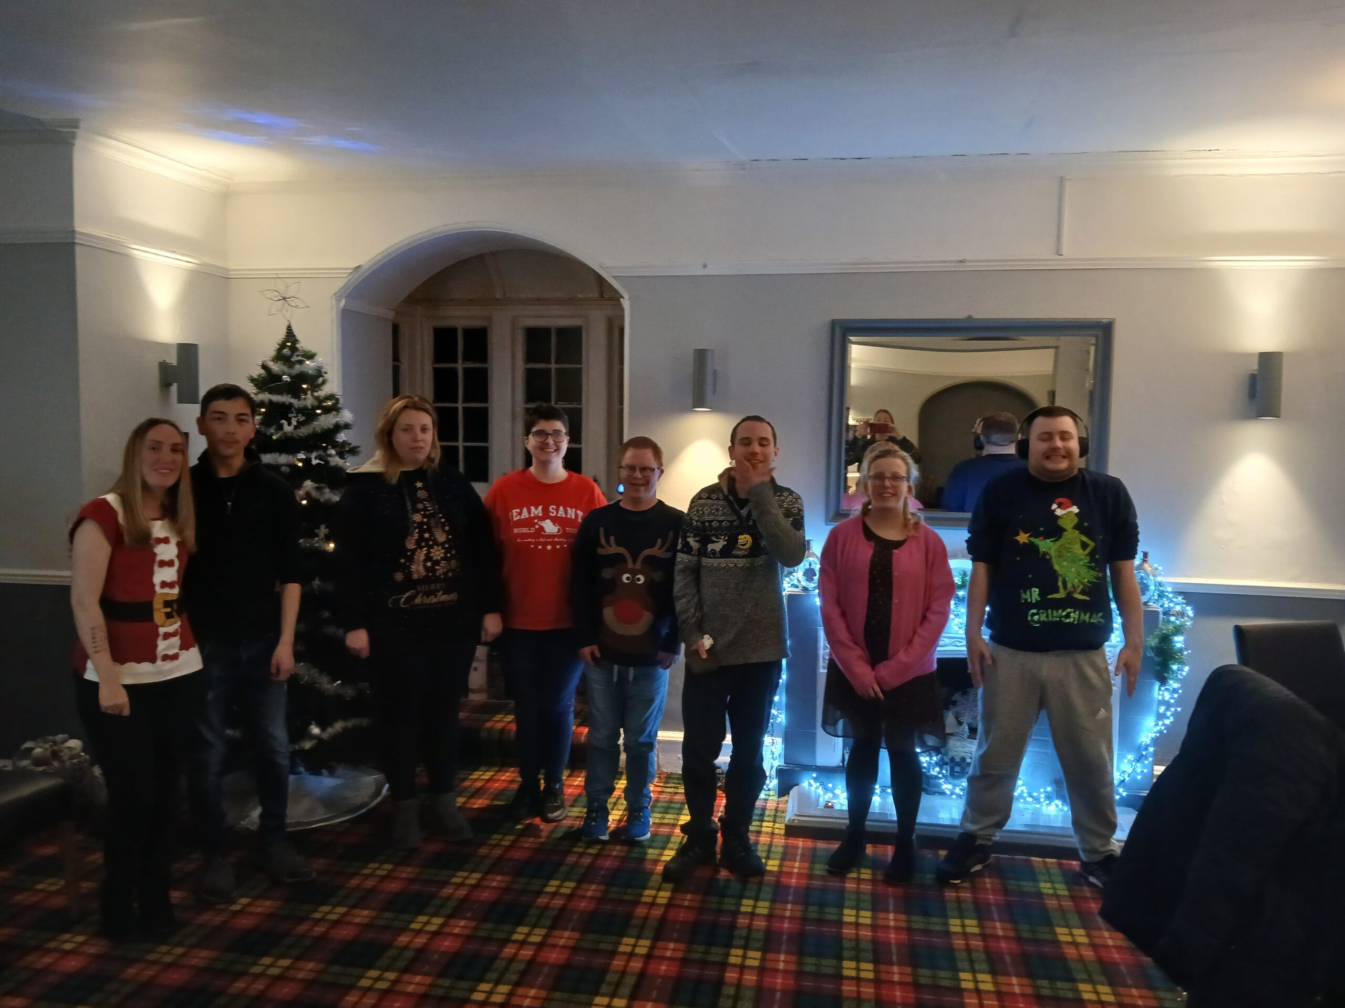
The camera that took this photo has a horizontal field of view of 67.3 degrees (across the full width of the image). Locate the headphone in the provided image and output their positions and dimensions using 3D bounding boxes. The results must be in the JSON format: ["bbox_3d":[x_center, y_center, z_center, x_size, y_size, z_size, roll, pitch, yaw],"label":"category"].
[{"bbox_3d":[1.280,-0.239,3.405,0.225,0.190,0.090,2,4,17],"label":"headphone"}]

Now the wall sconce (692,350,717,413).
[{"bbox_3d":[0.142,-0.553,4.515,0.091,0.268,0.152,2,4,10],"label":"wall sconce"}]

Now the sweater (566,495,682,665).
[{"bbox_3d":[-0.178,0.320,4.037,0.487,0.670,0.304,1,4,1],"label":"sweater"}]

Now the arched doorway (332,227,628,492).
[{"bbox_3d":[-0.895,-0.054,5.059,1.462,2.517,0.487,2,4,10],"label":"arched doorway"}]

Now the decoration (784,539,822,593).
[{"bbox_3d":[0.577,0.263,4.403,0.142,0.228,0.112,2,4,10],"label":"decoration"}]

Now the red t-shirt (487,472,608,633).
[{"bbox_3d":[-0.481,0.175,3.872,0.500,0.610,0.270,1,4,-2],"label":"red t-shirt"}]

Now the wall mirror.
[{"bbox_3d":[1.197,-0.323,4.109,1.110,0.850,0.060,1,4,10],"label":"wall mirror"}]

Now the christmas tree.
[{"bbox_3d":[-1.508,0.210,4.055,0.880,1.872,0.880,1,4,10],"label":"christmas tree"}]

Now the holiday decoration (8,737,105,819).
[{"bbox_3d":[-2.171,0.973,3.578,0.390,0.290,0.330,-2,4,-30],"label":"holiday decoration"}]

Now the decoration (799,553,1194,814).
[{"bbox_3d":[1.334,0.702,4.206,1.573,1.056,0.426,2,4,10],"label":"decoration"}]

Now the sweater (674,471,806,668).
[{"bbox_3d":[0.225,0.221,3.401,0.455,0.640,0.310,1,4,6],"label":"sweater"}]

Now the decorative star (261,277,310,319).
[{"bbox_3d":[-1.528,-0.815,3.986,0.200,0.180,0.090,0,4,-11],"label":"decorative star"}]

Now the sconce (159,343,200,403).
[{"bbox_3d":[-2.201,-0.584,4.538,0.152,0.268,0.091,2,4,10],"label":"sconce"}]

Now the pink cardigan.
[{"bbox_3d":[0.782,0.371,3.702,0.497,0.655,0.335,2,4,10],"label":"pink cardigan"}]

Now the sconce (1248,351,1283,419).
[{"bbox_3d":[2.266,-0.454,3.862,0.085,0.250,0.140,1,4,10],"label":"sconce"}]

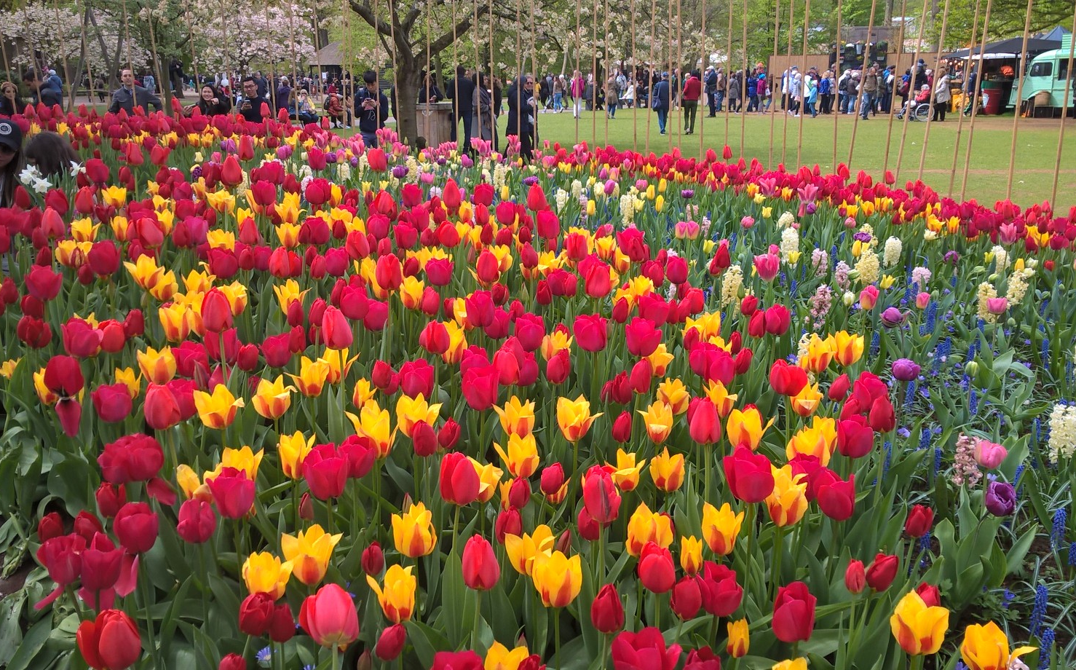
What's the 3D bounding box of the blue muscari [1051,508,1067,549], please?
[{"bbox_3d":[0.896,0.332,1.680,0.023,0.077,0.023,14,20,29],"label":"blue muscari"}]

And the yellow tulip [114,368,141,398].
[{"bbox_3d":[-0.872,0.104,2.080,0.059,0.069,0.059,0,16,0],"label":"yellow tulip"}]

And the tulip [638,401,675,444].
[{"bbox_3d":[0.227,0.167,1.870,0.071,0.082,0.066,0,15,0],"label":"tulip"}]

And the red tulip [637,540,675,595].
[{"bbox_3d":[0.179,0.352,1.480,0.056,0.084,0.056,2,15,7],"label":"red tulip"}]

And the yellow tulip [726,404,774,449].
[{"bbox_3d":[0.380,0.166,1.750,0.086,0.080,0.073,0,15,0],"label":"yellow tulip"}]

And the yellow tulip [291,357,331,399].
[{"bbox_3d":[-0.446,0.082,1.920,0.078,0.080,0.071,0,16,0],"label":"yellow tulip"}]

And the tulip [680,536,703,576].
[{"bbox_3d":[0.226,0.324,1.440,0.036,0.059,0.036,0,15,0],"label":"tulip"}]

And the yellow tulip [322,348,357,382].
[{"bbox_3d":[-0.415,0.064,2.030,0.079,0.070,0.073,0,15,0],"label":"yellow tulip"}]

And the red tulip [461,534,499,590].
[{"bbox_3d":[-0.086,0.337,1.450,0.058,0.088,0.058,-1,15,-4],"label":"red tulip"}]

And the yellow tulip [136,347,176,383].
[{"bbox_3d":[-0.761,0.061,1.950,0.078,0.076,0.074,0,16,0],"label":"yellow tulip"}]

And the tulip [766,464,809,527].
[{"bbox_3d":[0.368,0.237,1.450,0.065,0.091,0.065,0,16,0],"label":"tulip"}]

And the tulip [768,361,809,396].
[{"bbox_3d":[0.511,0.087,2.000,0.082,0.073,0.076,0,15,0],"label":"tulip"}]

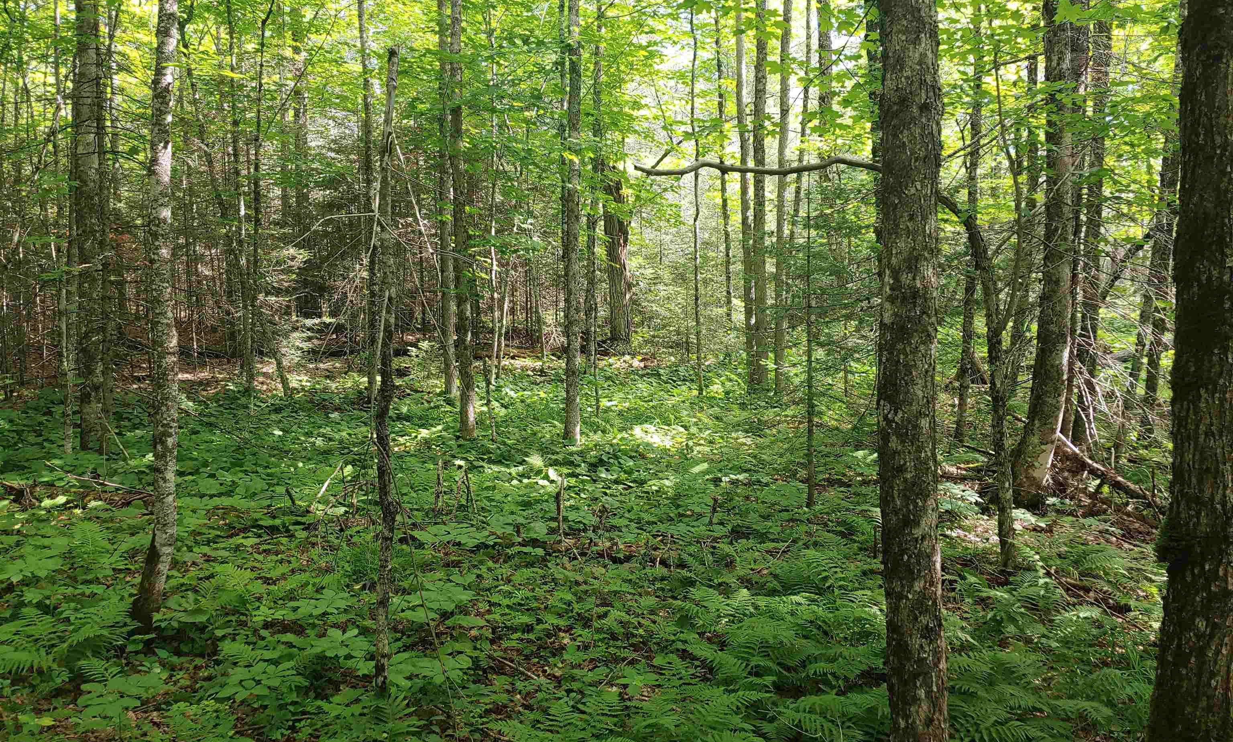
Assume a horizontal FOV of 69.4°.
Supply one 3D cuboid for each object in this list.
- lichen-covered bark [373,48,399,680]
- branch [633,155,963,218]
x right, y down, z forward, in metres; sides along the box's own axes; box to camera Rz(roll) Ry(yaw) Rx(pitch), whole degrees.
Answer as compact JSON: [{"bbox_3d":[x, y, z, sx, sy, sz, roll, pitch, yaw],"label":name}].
[{"bbox_3d":[-0.855,0.033,3.313,0.080,2.409,0.080,1,4,-15],"label":"lichen-covered bark"},{"bbox_3d":[0.941,-0.957,4.603,1.709,0.313,0.280,0,5,1],"label":"branch"}]

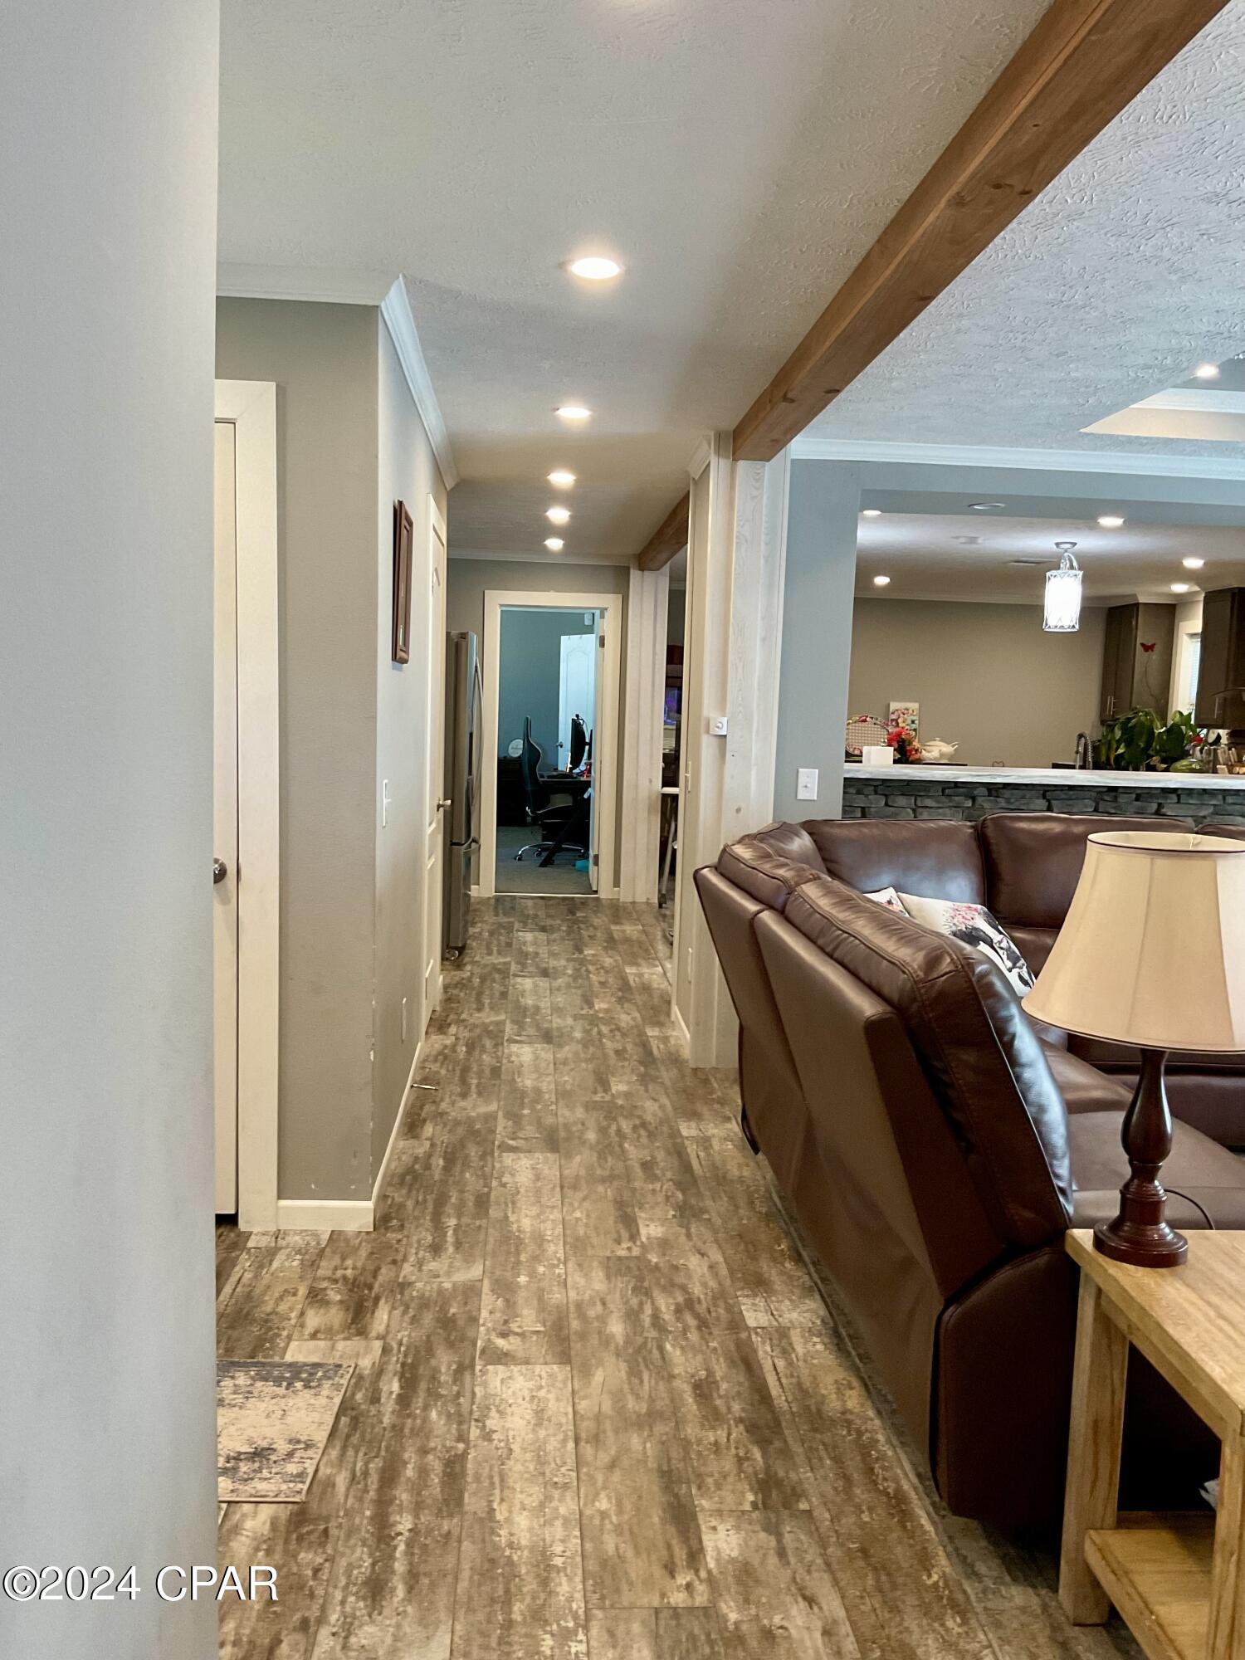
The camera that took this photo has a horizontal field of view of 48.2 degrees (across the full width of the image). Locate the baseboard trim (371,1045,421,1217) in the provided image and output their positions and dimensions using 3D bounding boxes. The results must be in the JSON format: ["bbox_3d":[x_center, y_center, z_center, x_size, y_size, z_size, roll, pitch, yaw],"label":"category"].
[{"bbox_3d":[-0.737,0.923,4.615,0.015,0.081,1.940,1,5,-5],"label":"baseboard trim"}]

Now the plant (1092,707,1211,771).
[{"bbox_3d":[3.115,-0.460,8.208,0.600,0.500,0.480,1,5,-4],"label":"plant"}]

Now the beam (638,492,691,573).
[{"bbox_3d":[0.295,-1.674,7.813,0.142,0.115,3.550,1,5,-4],"label":"beam"}]

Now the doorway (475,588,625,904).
[{"bbox_3d":[-0.513,-0.592,9.875,0.955,2.146,0.140,1,5,-4],"label":"doorway"}]

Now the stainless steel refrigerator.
[{"bbox_3d":[-1.229,-0.221,7.821,0.850,1.745,0.910,1,5,-4],"label":"stainless steel refrigerator"}]

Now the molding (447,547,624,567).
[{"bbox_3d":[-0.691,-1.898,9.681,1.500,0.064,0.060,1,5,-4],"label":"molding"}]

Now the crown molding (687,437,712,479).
[{"bbox_3d":[0.311,-1.507,5.691,0.055,0.062,0.620,1,5,-4],"label":"crown molding"}]

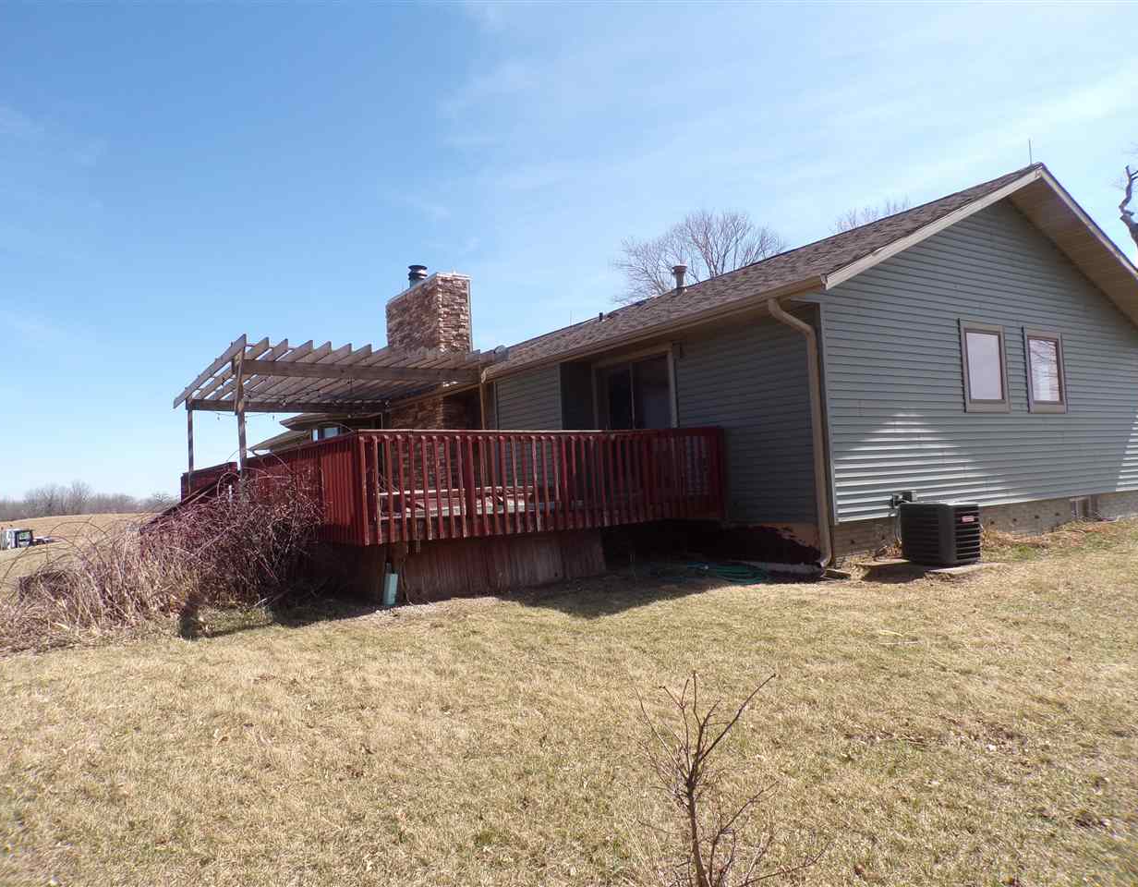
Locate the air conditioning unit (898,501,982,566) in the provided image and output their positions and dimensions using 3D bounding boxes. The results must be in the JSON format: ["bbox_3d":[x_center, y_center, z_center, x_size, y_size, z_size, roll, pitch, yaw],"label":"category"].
[{"bbox_3d":[4.122,0.993,9.108,0.630,0.660,0.570,-1,-3,-34],"label":"air conditioning unit"}]

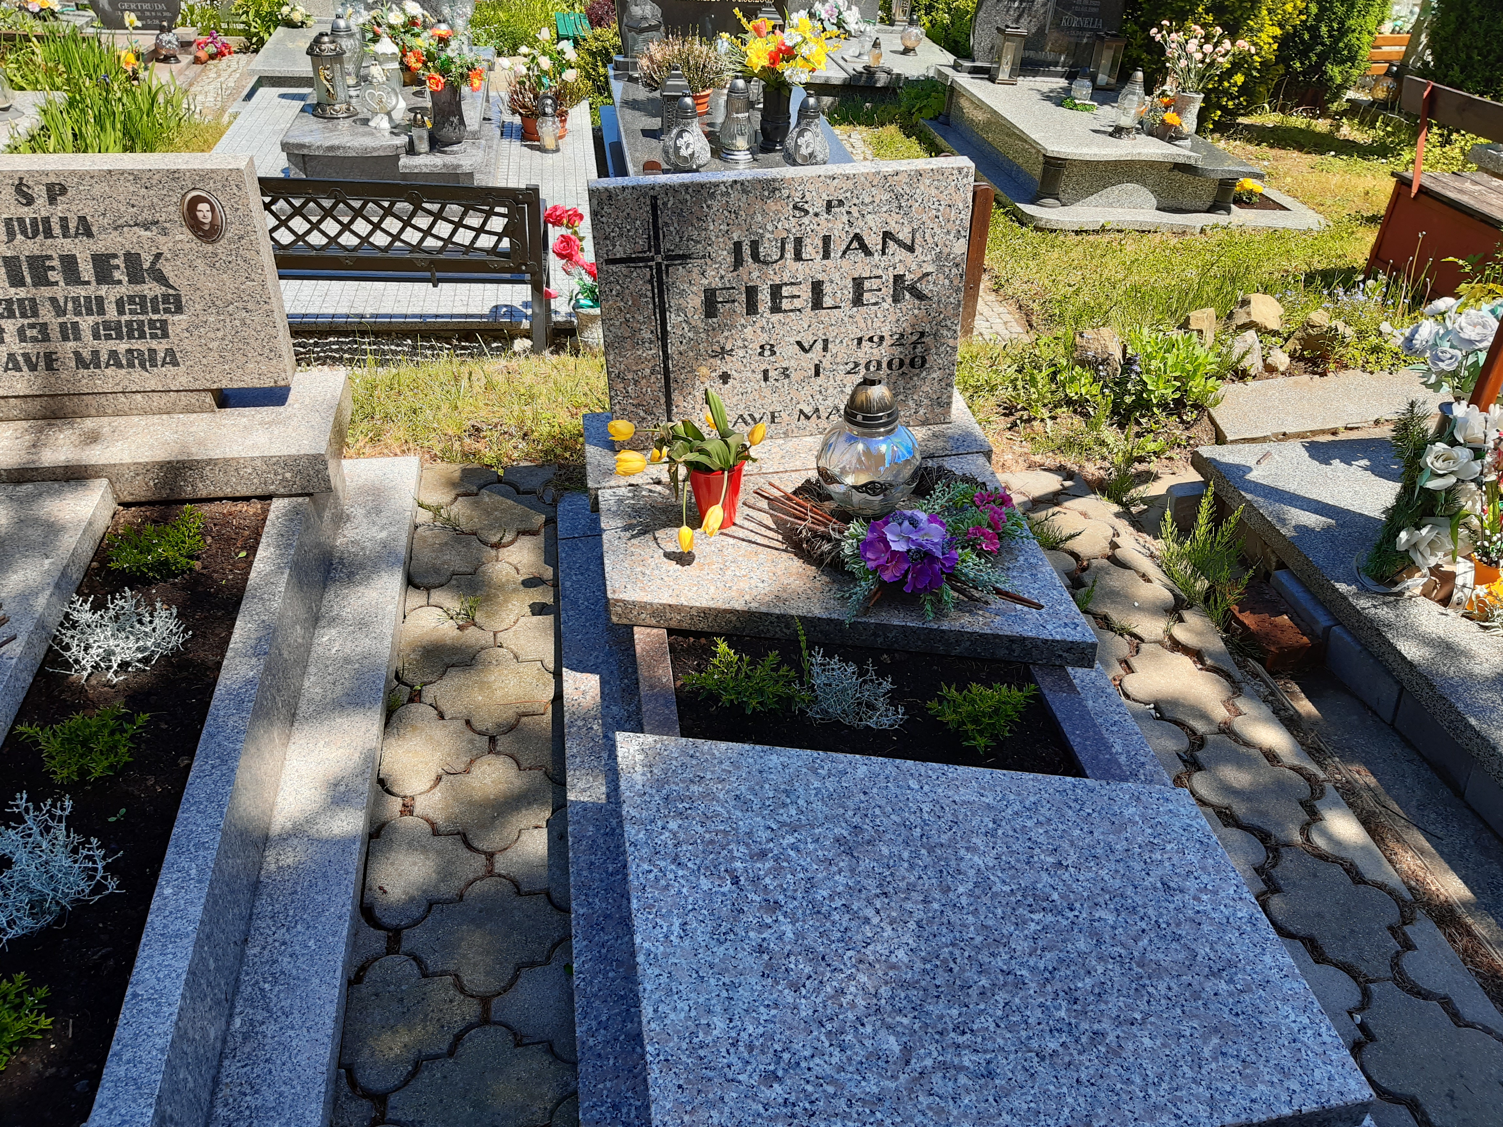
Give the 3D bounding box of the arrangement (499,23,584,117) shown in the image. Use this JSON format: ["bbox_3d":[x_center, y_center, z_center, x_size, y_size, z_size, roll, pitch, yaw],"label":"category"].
[{"bbox_3d":[-0.960,-2.263,5.198,0.395,0.370,0.355,-5,36,-7],"label":"arrangement"}]

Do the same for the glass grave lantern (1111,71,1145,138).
[{"bbox_3d":[1.806,-2.204,5.394,0.147,0.296,0.147,-6,36,-8],"label":"glass grave lantern"}]

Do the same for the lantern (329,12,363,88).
[{"bbox_3d":[-1.846,-2.338,5.151,0.150,0.310,0.150,-5,36,-7],"label":"lantern"}]

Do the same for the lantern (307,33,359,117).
[{"bbox_3d":[-1.576,-1.832,4.239,0.160,0.272,0.155,-9,36,-11],"label":"lantern"}]

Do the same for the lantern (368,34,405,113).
[{"bbox_3d":[-1.369,-1.853,4.268,0.118,0.270,0.118,-6,35,-7],"label":"lantern"}]

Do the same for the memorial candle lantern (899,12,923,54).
[{"bbox_3d":[0.864,-2.846,6.060,0.120,0.205,0.120,-6,35,-7],"label":"memorial candle lantern"}]

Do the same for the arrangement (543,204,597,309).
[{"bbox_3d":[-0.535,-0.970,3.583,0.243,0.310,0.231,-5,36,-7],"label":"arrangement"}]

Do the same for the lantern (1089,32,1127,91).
[{"bbox_3d":[1.924,-2.718,6.100,0.122,0.270,0.122,-6,36,-8],"label":"lantern"}]

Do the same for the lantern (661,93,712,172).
[{"bbox_3d":[-0.249,-1.654,4.306,0.185,0.268,0.185,-5,36,-7],"label":"lantern"}]

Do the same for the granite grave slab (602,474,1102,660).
[{"bbox_3d":[0.143,0.016,2.189,0.838,0.059,0.638,-6,37,-7],"label":"granite grave slab"}]

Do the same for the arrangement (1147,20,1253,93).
[{"bbox_3d":[2.122,-2.401,5.366,0.485,0.300,0.412,-6,36,-8],"label":"arrangement"}]

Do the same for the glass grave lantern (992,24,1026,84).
[{"bbox_3d":[1.274,-2.515,5.578,0.115,0.260,0.115,-5,35,-6],"label":"glass grave lantern"}]

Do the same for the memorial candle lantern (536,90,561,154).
[{"bbox_3d":[-0.822,-1.794,4.594,0.100,0.228,0.100,-6,35,-7],"label":"memorial candle lantern"}]

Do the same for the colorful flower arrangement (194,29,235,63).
[{"bbox_3d":[-3.063,-2.943,6.423,0.225,0.165,0.190,-6,35,-7],"label":"colorful flower arrangement"}]

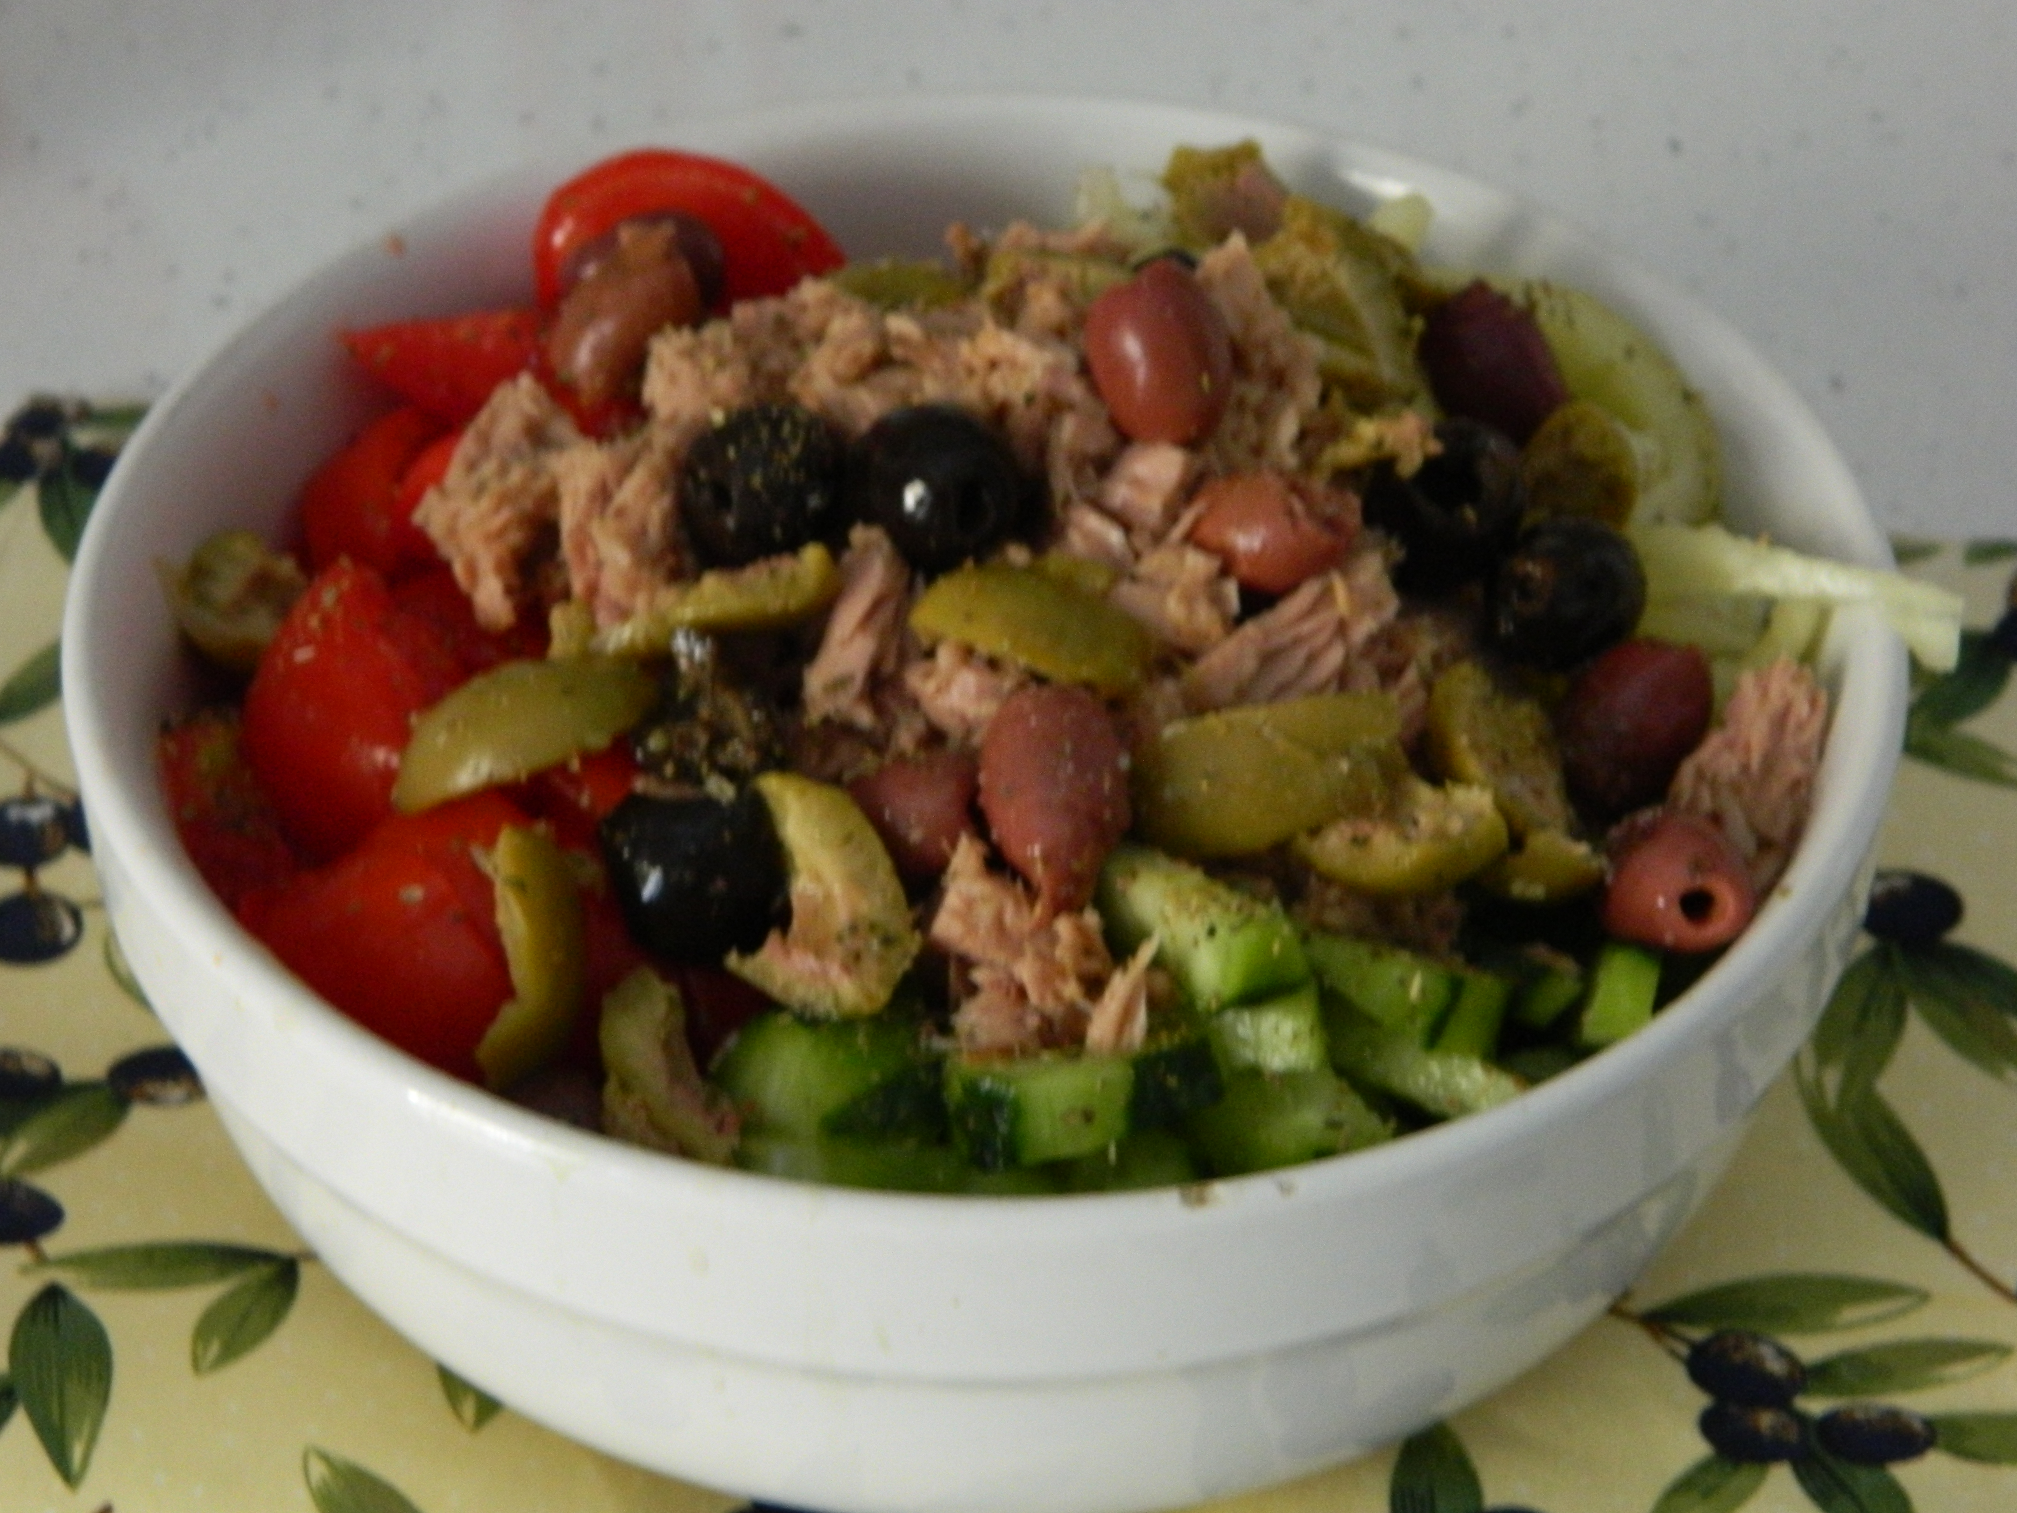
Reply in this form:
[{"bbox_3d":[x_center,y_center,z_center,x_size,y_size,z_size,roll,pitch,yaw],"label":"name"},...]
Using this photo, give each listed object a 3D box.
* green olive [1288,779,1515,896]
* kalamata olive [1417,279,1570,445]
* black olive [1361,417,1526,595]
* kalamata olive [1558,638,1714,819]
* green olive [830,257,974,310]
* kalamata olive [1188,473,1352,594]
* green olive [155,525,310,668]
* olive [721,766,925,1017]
[{"bbox_3d":[0.043,0.009,0.443,0.025,0.011,0.014,-9,41,-11],"label":"green olive"},{"bbox_3d":[0.063,-0.051,0.528,0.017,0.017,0.025,-19,59,0],"label":"kalamata olive"},{"bbox_3d":[0.054,-0.031,0.508,0.020,0.021,0.020,0,70,-7],"label":"black olive"},{"bbox_3d":[0.070,-0.003,0.458,0.017,0.017,0.022,29,81,0],"label":"kalamata olive"},{"bbox_3d":[-0.013,-0.059,0.513,0.019,0.009,0.014,1,40,0],"label":"green olive"},{"bbox_3d":[0.030,-0.026,0.472,0.021,0.015,0.015,9,3,18],"label":"kalamata olive"},{"bbox_3d":[-0.093,-0.019,0.492,0.020,0.017,0.018,-8,41,-9],"label":"green olive"},{"bbox_3d":[-0.019,0.015,0.433,0.017,0.028,0.018,-14,-4,-38],"label":"olive"}]

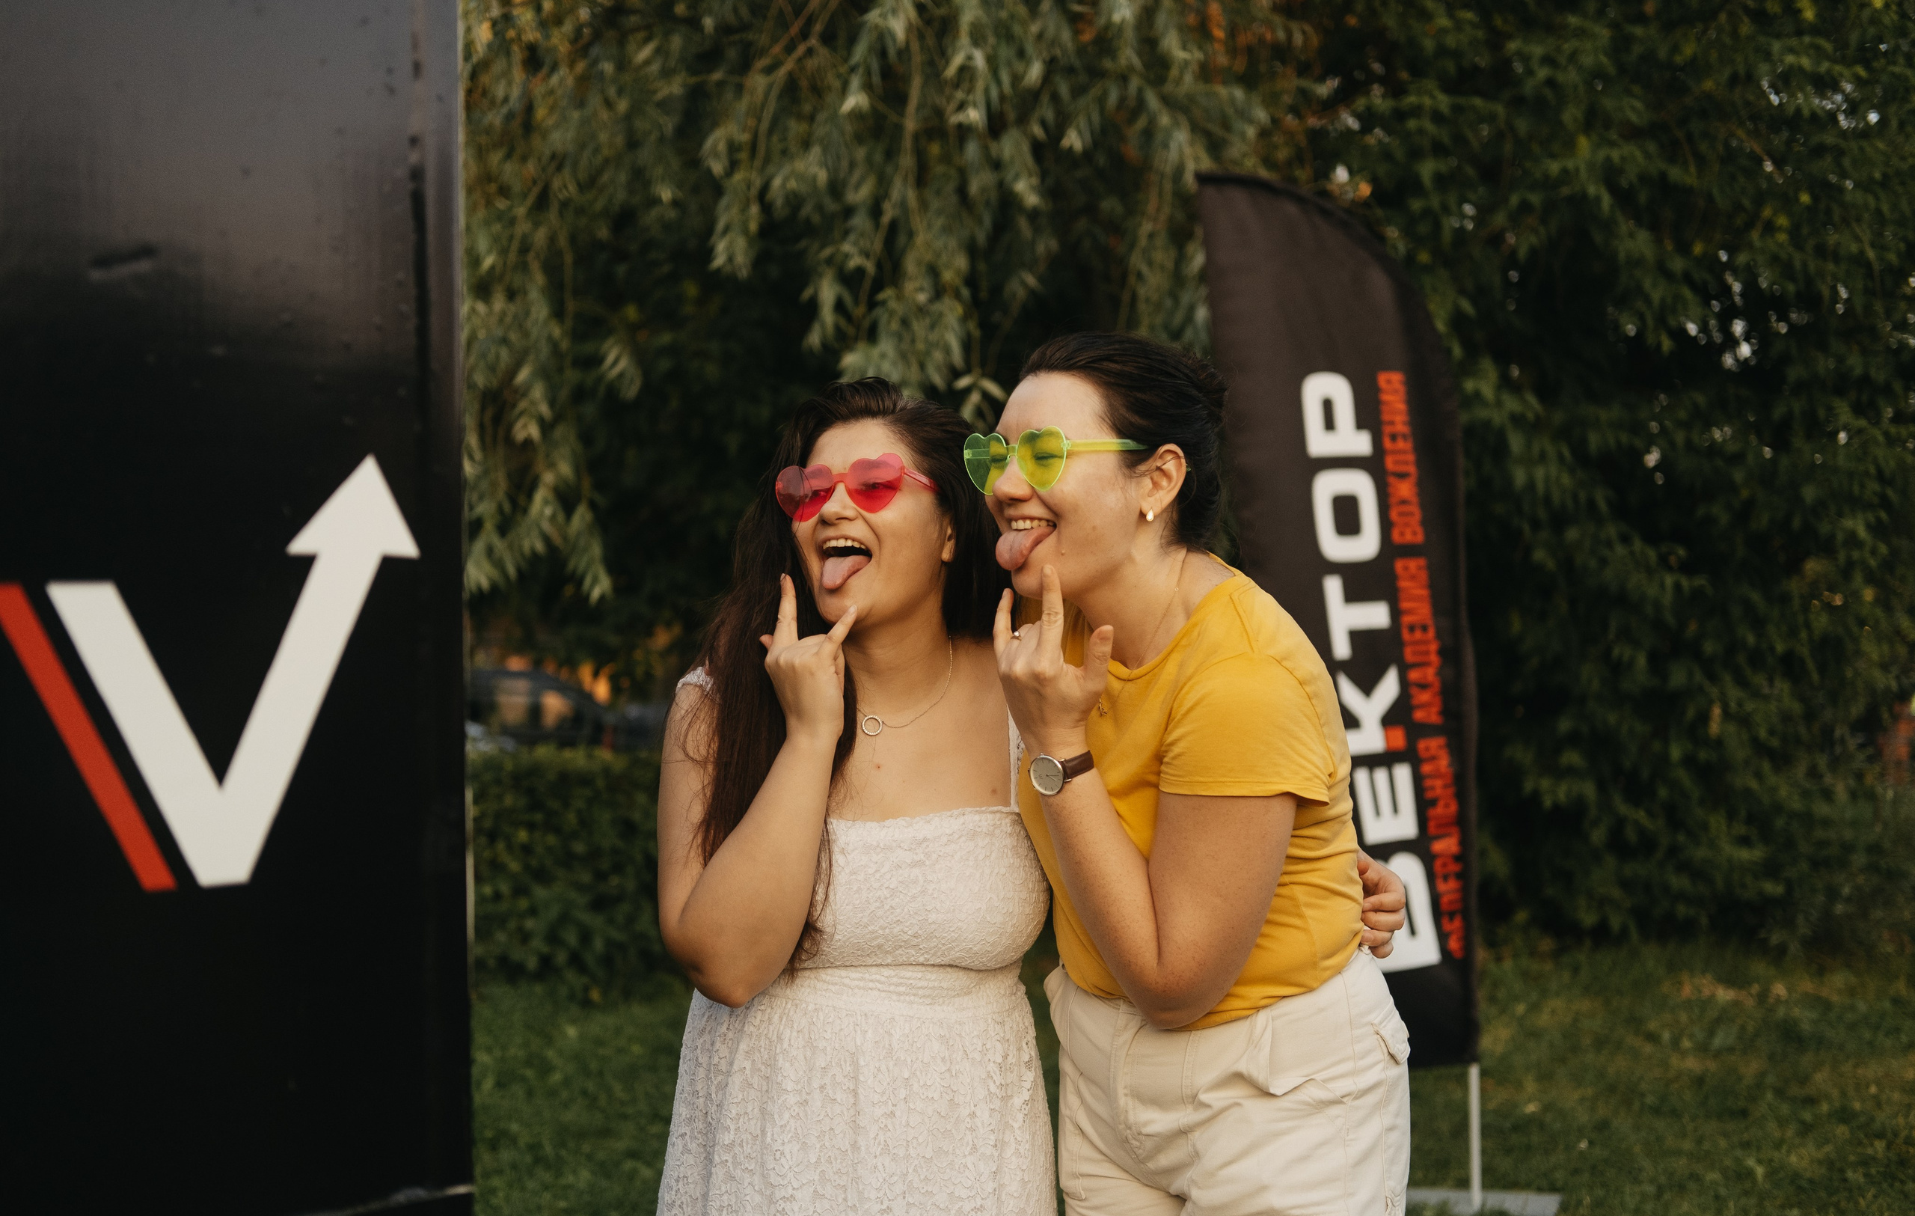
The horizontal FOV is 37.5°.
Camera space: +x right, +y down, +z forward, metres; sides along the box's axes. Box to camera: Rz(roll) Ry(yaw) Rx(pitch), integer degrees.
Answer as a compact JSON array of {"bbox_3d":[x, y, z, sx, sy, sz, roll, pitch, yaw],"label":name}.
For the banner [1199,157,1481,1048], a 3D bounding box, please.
[{"bbox_3d":[0.885,0.030,6.480,0.680,2.050,0.100,-1,0,-22],"label":"banner"}]

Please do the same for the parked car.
[{"bbox_3d":[-5.000,1.330,26.300,4.400,1.500,1.800,-1,0,-8],"label":"parked car"}]

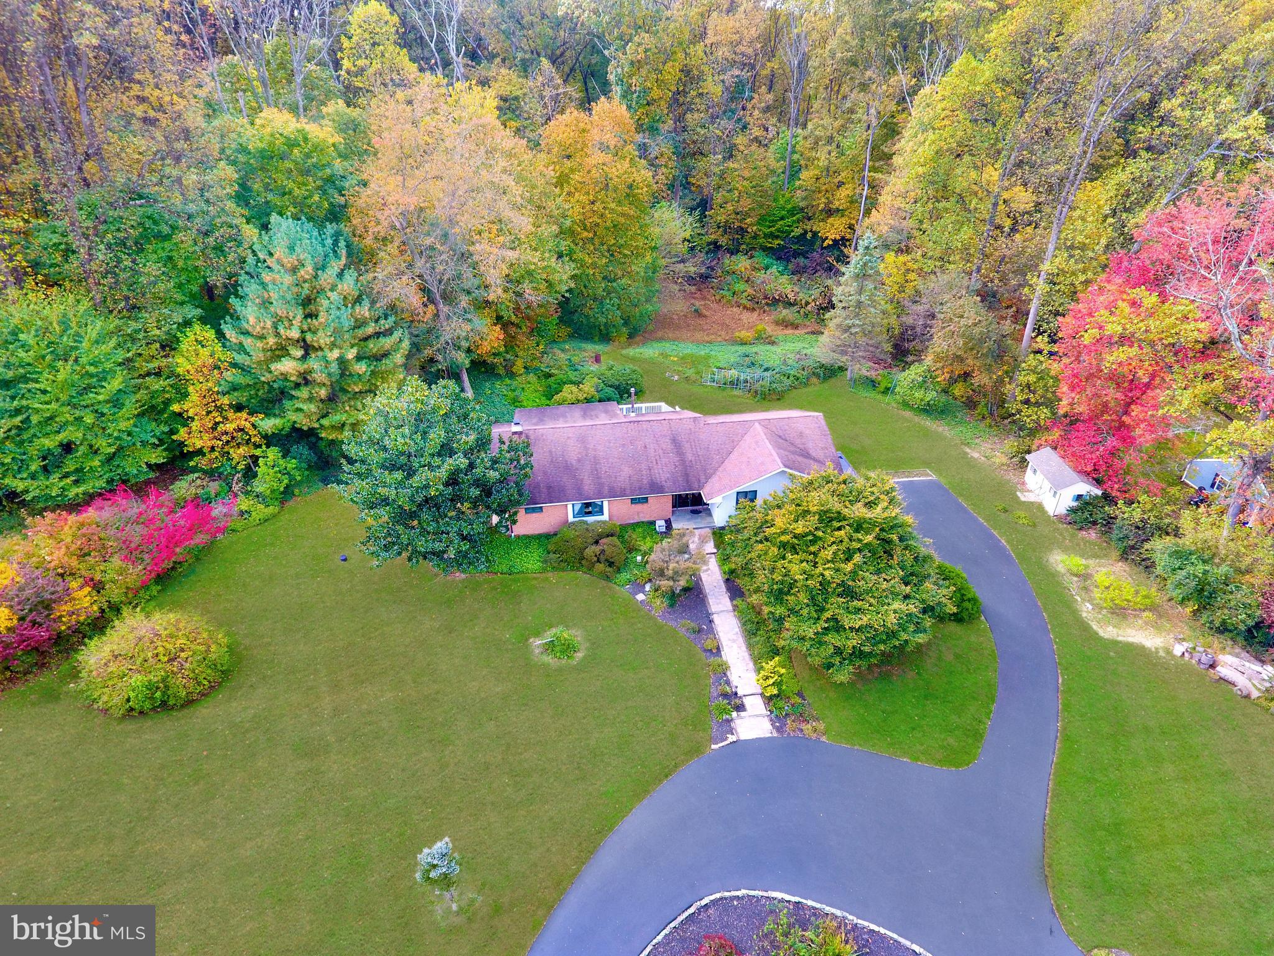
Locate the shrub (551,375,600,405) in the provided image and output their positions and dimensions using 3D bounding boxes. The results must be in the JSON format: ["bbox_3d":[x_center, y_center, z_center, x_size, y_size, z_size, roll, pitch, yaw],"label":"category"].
[{"bbox_3d":[-5.541,-8.001,66.440,4.320,2.040,3.890,0,31,0],"label":"shrub"}]

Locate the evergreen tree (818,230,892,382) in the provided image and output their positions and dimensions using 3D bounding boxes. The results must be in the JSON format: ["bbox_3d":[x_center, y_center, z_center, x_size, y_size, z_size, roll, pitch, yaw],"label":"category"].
[{"bbox_3d":[20.530,-15.900,70.260,6.400,14.390,6.400,-1,31,0],"label":"evergreen tree"}]

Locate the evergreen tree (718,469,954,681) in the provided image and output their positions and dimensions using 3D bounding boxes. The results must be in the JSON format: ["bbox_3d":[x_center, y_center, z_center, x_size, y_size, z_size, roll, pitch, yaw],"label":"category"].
[{"bbox_3d":[10.458,4.682,39.144,12.000,9.600,12.000,0,31,0],"label":"evergreen tree"}]

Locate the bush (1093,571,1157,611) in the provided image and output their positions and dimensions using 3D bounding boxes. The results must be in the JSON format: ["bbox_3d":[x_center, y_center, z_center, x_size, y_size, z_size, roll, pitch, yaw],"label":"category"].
[{"bbox_3d":[29.039,6.589,43.681,3.360,1.670,2.850,0,31,0],"label":"bush"}]

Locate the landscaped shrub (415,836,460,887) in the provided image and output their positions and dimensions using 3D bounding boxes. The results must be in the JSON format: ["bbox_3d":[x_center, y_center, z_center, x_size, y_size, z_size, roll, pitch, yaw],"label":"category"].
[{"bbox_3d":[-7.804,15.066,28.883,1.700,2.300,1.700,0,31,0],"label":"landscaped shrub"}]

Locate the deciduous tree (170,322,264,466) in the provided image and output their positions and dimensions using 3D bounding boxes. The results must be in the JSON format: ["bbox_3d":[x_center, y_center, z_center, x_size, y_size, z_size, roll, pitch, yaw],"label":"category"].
[{"bbox_3d":[-32.820,-5.950,58.000,5.520,12.500,5.520,-1,31,0],"label":"deciduous tree"}]

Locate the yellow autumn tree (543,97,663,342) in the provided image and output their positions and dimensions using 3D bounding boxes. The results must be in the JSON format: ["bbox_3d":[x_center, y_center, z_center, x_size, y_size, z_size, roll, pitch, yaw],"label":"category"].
[{"bbox_3d":[-3.710,-25.940,76.200,12.260,23.810,12.260,-1,31,0],"label":"yellow autumn tree"}]

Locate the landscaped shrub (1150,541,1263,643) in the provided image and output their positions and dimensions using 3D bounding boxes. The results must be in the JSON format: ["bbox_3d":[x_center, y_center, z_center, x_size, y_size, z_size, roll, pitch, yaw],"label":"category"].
[{"bbox_3d":[34.380,6.700,44.790,4.500,3.900,6.600,-1,31,0],"label":"landscaped shrub"}]

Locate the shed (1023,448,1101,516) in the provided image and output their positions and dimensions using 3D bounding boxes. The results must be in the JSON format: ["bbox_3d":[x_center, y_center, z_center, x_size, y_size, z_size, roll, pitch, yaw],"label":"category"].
[{"bbox_3d":[32.510,0.220,56.550,3.080,2.890,5.160,0,31,0],"label":"shed"}]

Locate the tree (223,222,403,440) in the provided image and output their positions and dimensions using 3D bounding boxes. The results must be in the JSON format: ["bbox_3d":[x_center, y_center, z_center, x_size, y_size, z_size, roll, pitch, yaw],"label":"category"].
[{"bbox_3d":[-25.880,-11.550,60.210,13.410,18.850,13.410,-1,31,0],"label":"tree"}]

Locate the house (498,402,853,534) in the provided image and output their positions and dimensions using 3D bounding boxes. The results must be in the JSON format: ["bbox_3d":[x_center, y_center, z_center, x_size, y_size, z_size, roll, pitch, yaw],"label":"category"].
[{"bbox_3d":[1.678,-2.334,54.807,23.900,5.400,15.600,-5,31,-7],"label":"house"}]

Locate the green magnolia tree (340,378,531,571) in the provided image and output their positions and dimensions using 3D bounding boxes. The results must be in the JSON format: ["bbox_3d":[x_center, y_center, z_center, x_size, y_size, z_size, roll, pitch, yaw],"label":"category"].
[{"bbox_3d":[-13.200,-0.280,49.100,12.100,12.000,12.100,-1,31,0],"label":"green magnolia tree"}]

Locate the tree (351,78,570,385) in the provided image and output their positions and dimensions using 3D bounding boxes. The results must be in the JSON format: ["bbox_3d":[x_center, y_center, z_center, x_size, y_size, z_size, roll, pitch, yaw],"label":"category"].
[{"bbox_3d":[-14.960,-19.570,64.260,17.720,26.940,17.720,-1,31,0],"label":"tree"}]

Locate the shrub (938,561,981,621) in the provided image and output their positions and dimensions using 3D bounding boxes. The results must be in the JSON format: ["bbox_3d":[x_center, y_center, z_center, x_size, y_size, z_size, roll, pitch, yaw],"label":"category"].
[{"bbox_3d":[19.030,6.980,45.260,3.900,3.300,3.900,-1,31,0],"label":"shrub"}]

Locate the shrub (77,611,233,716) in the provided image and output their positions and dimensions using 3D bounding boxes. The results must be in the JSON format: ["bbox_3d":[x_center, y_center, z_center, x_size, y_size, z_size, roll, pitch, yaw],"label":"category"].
[{"bbox_3d":[-25.202,9.286,38.457,7.120,2.740,6.770,0,31,0],"label":"shrub"}]

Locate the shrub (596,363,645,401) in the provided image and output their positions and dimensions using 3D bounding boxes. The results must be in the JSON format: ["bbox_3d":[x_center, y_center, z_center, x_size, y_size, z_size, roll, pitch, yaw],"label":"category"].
[{"bbox_3d":[-1.639,-8.863,66.947,4.450,2.970,4.010,0,31,0],"label":"shrub"}]

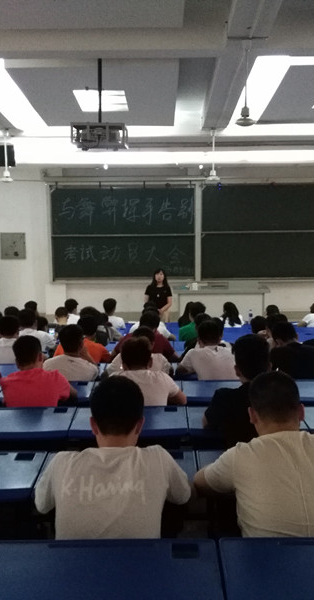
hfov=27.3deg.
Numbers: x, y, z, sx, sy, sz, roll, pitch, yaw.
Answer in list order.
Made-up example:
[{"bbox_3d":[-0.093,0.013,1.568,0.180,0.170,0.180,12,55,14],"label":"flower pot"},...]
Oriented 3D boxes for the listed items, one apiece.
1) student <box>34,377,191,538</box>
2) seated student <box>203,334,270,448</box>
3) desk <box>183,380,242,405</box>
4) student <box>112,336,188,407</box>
[{"bbox_3d":[-0.136,0.834,2.180,0.504,1.179,0.750,0,7,0],"label":"student"},{"bbox_3d":[0.462,0.770,3.106,0.520,1.250,0.680,0,8,0],"label":"seated student"},{"bbox_3d":[0.460,0.926,4.249,0.580,0.730,0.380,0,8,0],"label":"desk"},{"bbox_3d":[-0.049,0.795,3.980,0.458,1.166,0.720,0,7,0],"label":"student"}]

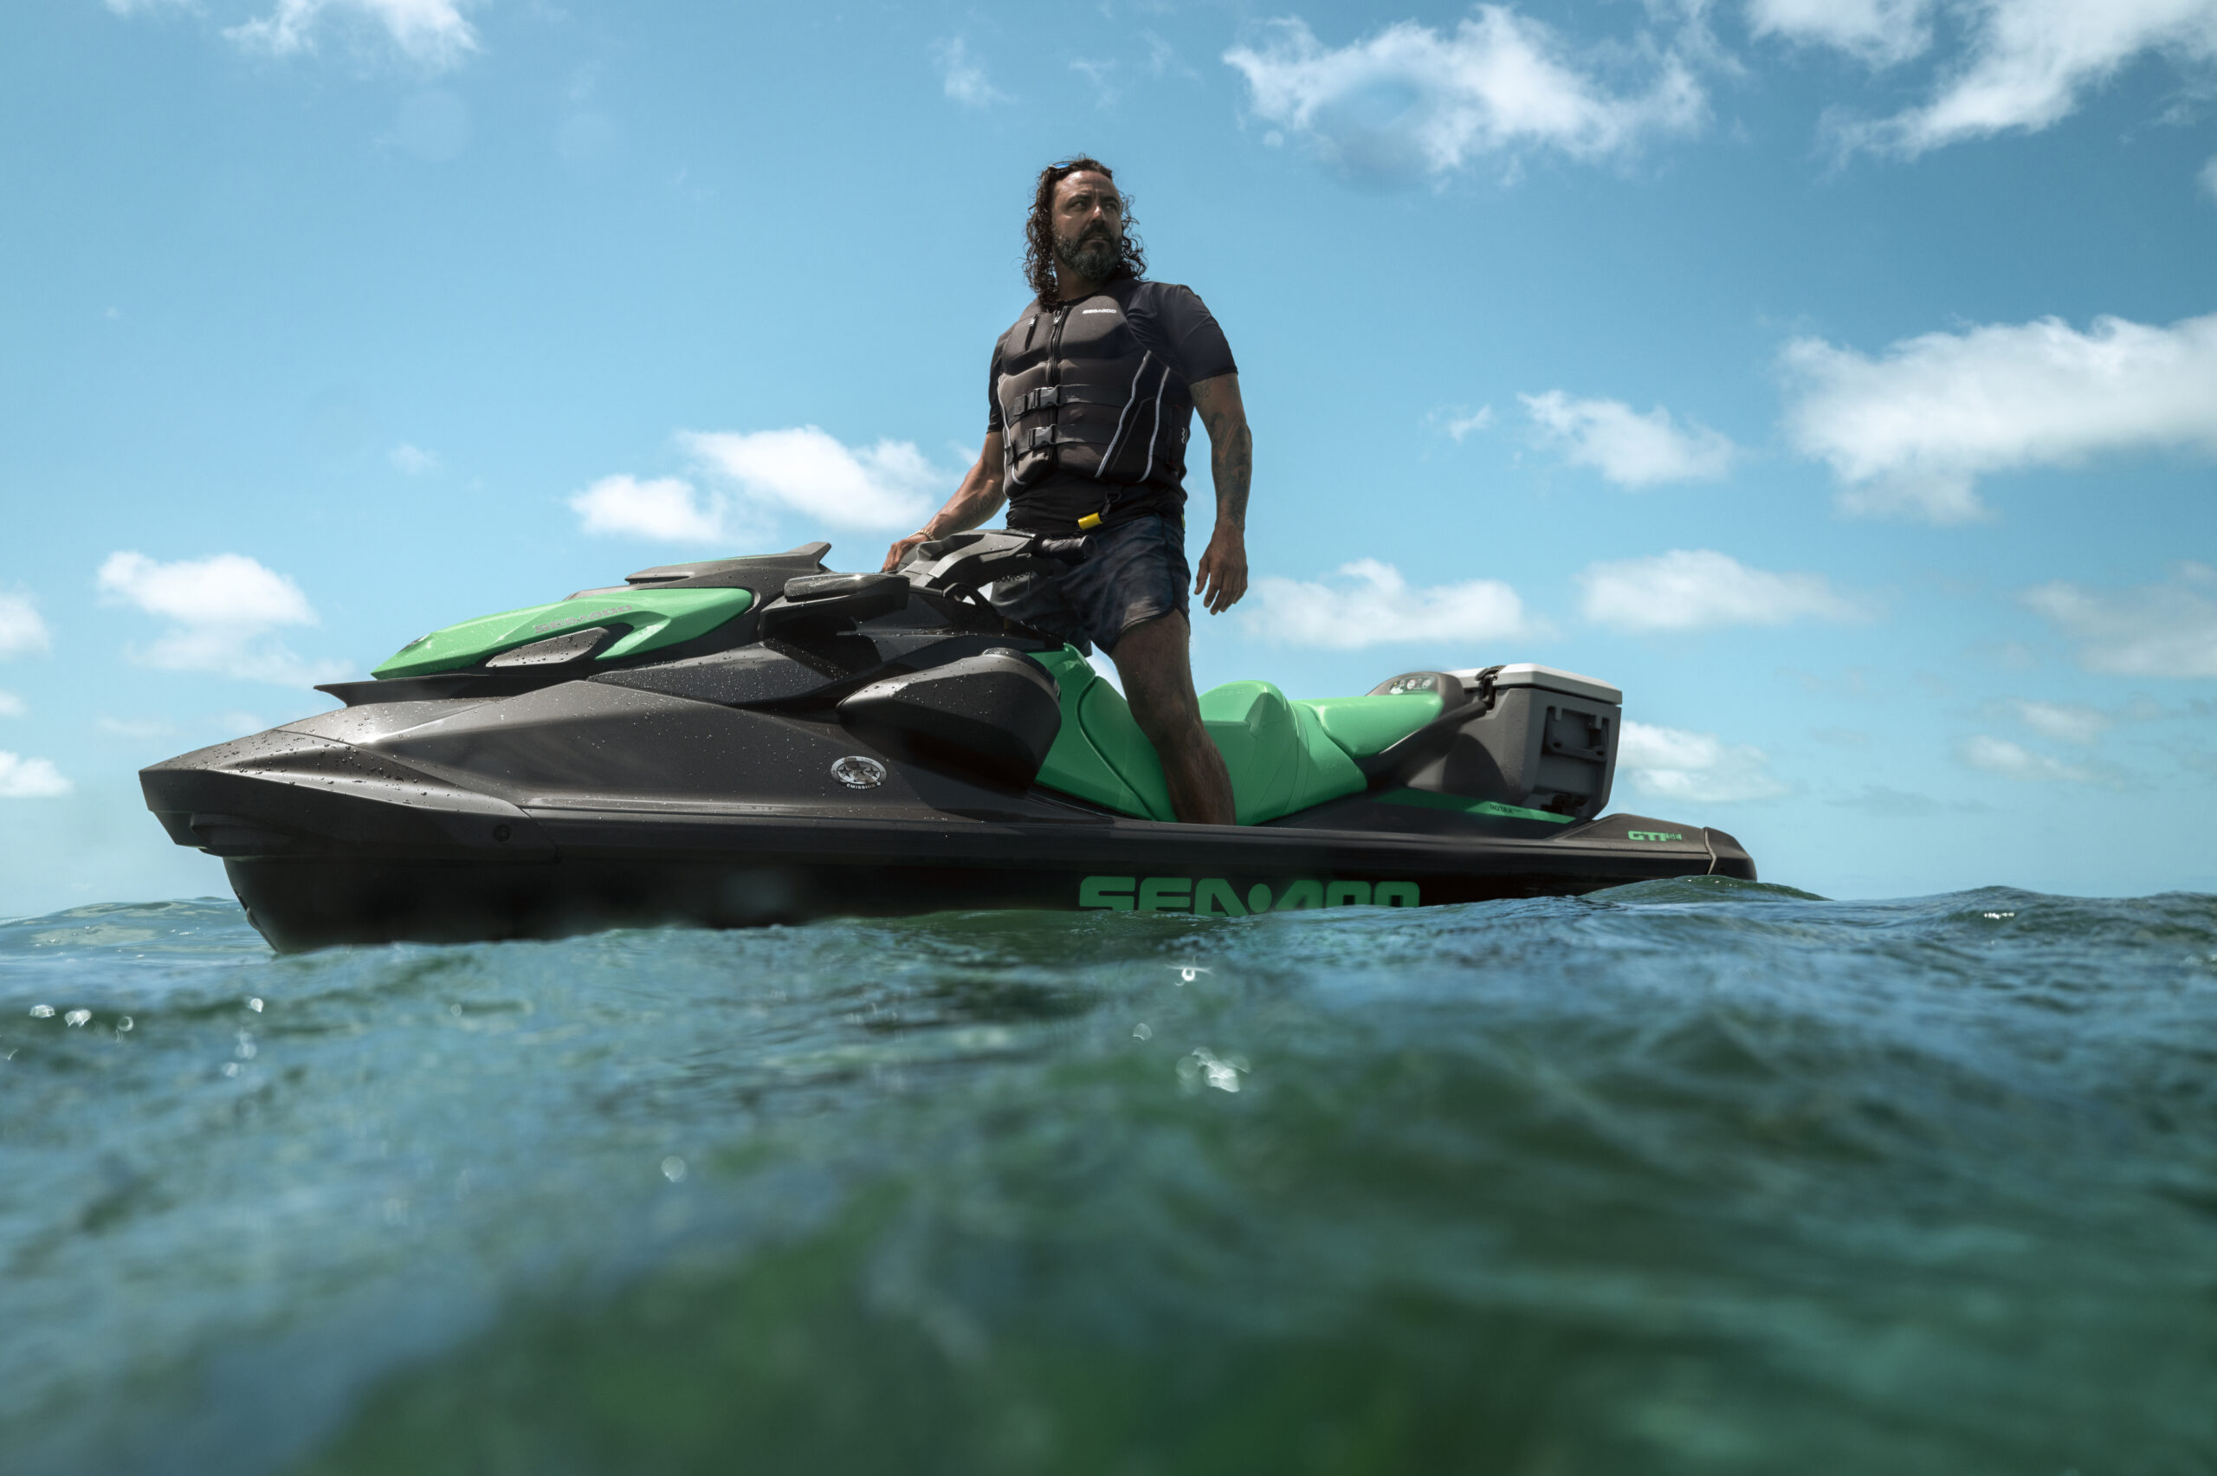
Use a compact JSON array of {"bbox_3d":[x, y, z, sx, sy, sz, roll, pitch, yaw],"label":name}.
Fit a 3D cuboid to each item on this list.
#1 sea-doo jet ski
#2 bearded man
[{"bbox_3d":[-0.093,0.145,3.535,3.320,1.130,1.250,4,-7,-36],"label":"sea-doo jet ski"},{"bbox_3d":[-0.085,-0.392,3.543,0.820,1.690,0.500,-4,-7,37],"label":"bearded man"}]

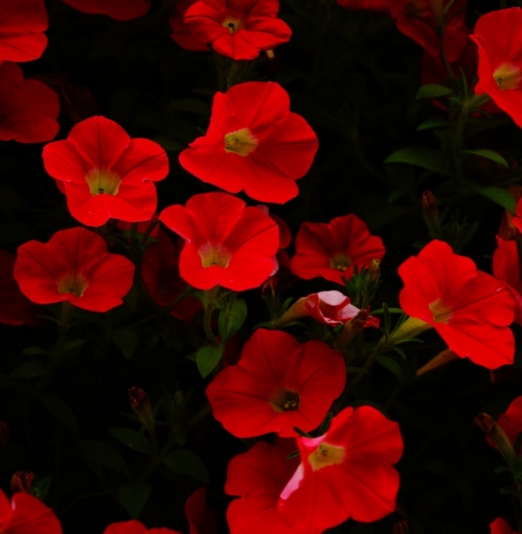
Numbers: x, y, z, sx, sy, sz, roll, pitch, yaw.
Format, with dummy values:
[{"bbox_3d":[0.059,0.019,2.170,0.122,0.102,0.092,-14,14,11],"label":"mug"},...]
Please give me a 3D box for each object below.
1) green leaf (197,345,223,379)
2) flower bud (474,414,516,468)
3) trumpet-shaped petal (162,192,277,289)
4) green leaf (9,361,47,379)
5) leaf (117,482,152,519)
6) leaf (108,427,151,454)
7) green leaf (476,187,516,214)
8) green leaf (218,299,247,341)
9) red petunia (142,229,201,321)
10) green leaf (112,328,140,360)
[{"bbox_3d":[-0.028,0.051,0.870,0.014,0.004,0.021,23,66,15],"label":"green leaf"},{"bbox_3d":[0.126,0.092,0.870,0.010,0.032,0.010,-36,9,-7],"label":"flower bud"},{"bbox_3d":[-0.022,-0.013,0.860,0.063,0.036,0.058,0,57,-3],"label":"trumpet-shaped petal"},{"bbox_3d":[-0.130,0.058,0.910,0.023,0.005,0.013,-9,38,-21],"label":"green leaf"},{"bbox_3d":[-0.069,0.127,0.880,0.018,0.006,0.021,0,56,0],"label":"leaf"},{"bbox_3d":[-0.070,0.093,0.870,0.025,0.006,0.014,25,47,16],"label":"leaf"},{"bbox_3d":[0.127,-0.036,0.880,0.024,0.006,0.013,27,44,21],"label":"green leaf"},{"bbox_3d":[-0.015,0.028,0.860,0.016,0.005,0.024,19,67,-2],"label":"green leaf"},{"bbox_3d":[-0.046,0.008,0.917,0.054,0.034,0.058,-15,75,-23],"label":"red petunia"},{"bbox_3d":[-0.077,0.044,0.920,0.014,0.004,0.020,-16,66,-8],"label":"green leaf"}]

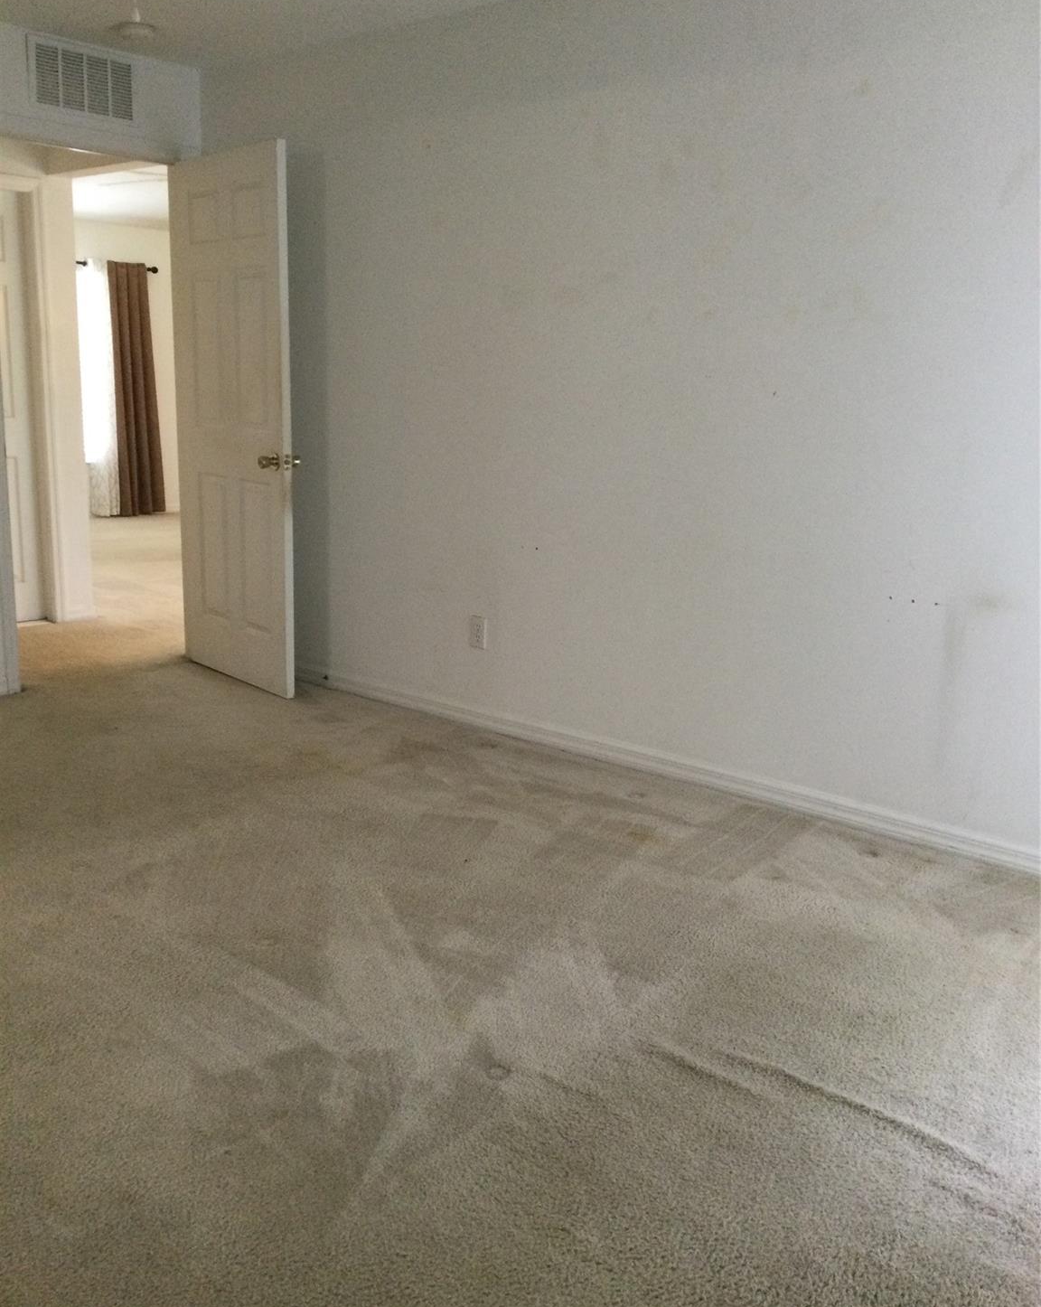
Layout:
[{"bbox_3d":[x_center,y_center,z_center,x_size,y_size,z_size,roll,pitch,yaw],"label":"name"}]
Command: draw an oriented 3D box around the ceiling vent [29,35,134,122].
[{"bbox_3d":[-1.619,-2.135,4.650,0.030,0.240,0.440,12,16,39],"label":"ceiling vent"}]

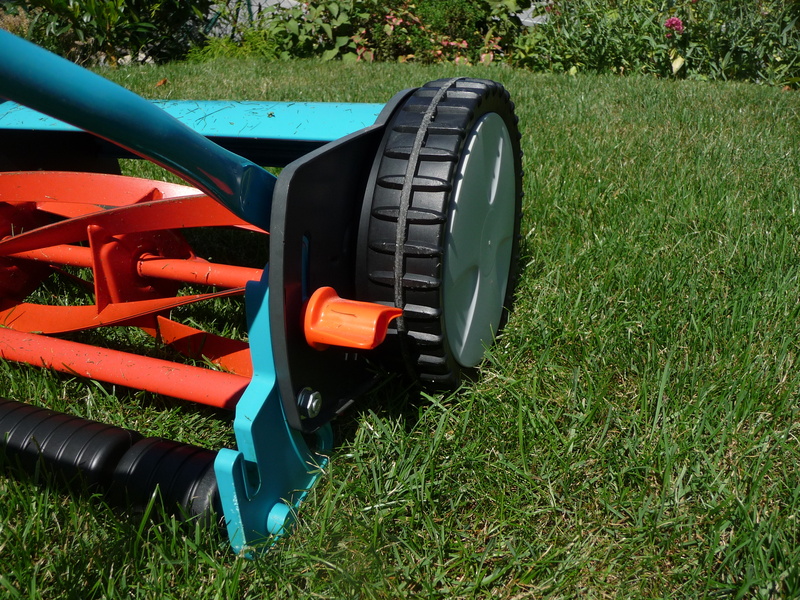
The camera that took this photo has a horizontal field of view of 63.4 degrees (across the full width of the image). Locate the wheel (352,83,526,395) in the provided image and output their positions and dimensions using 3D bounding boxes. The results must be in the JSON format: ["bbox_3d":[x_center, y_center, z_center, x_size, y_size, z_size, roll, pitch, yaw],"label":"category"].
[{"bbox_3d":[0.038,-0.041,0.447,0.054,0.208,0.208,7,24,22],"label":"wheel"}]

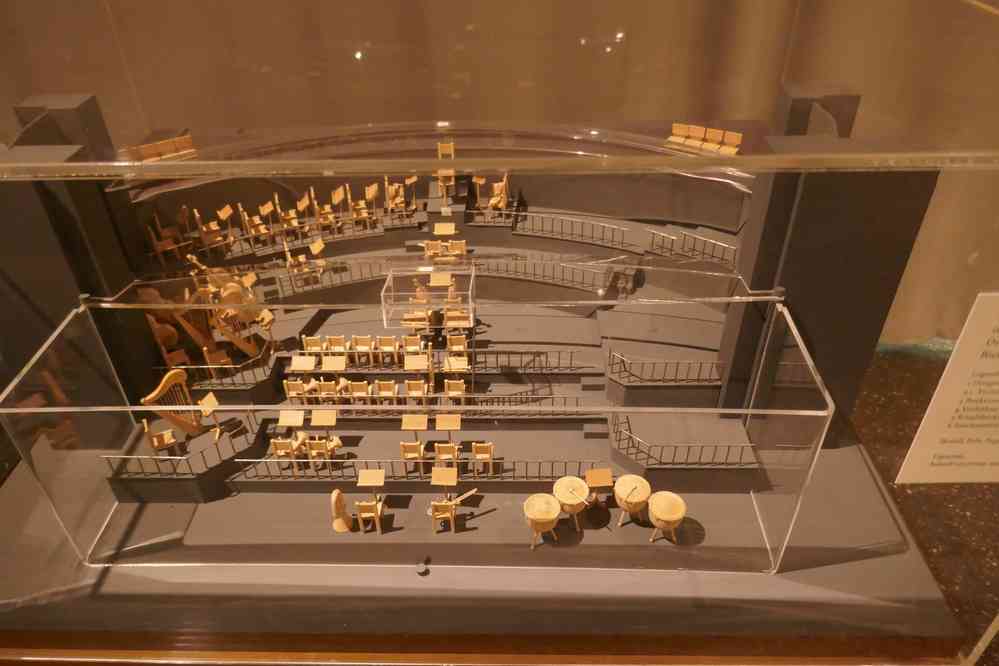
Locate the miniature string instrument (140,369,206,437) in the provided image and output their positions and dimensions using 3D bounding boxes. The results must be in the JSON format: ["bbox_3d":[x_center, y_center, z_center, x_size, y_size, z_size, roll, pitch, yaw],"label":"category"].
[{"bbox_3d":[-0.350,0.073,0.738,0.053,0.087,0.014,-15,38,-19],"label":"miniature string instrument"}]

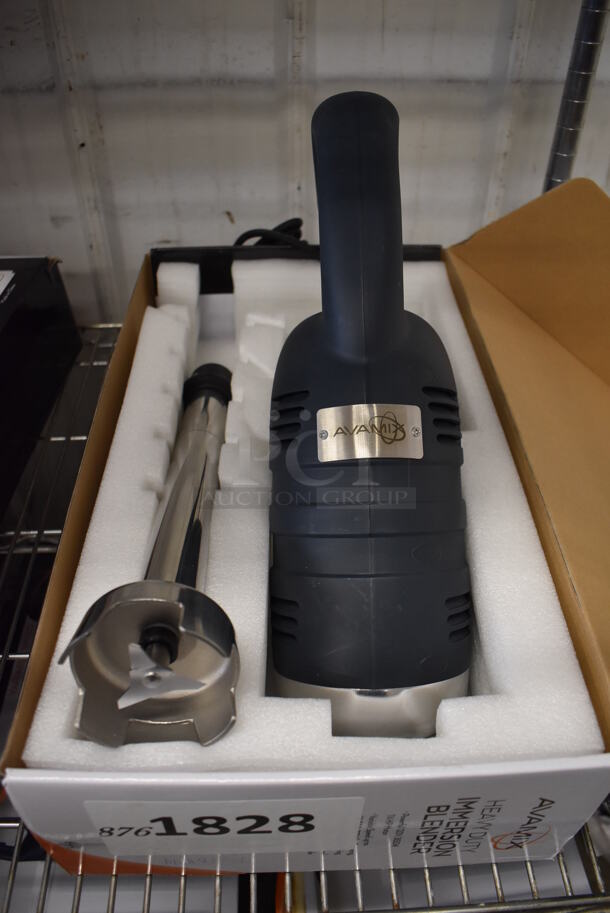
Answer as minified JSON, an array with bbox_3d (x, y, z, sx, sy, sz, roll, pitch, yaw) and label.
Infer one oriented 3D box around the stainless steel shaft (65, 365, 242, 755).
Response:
[{"bbox_3d":[-0.076,0.019,0.464,0.083,0.083,0.357,-3,29,-1],"label":"stainless steel shaft"}]

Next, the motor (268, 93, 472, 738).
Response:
[{"bbox_3d":[0.037,-0.033,0.424,0.121,0.133,0.380,-2,85,3],"label":"motor"}]

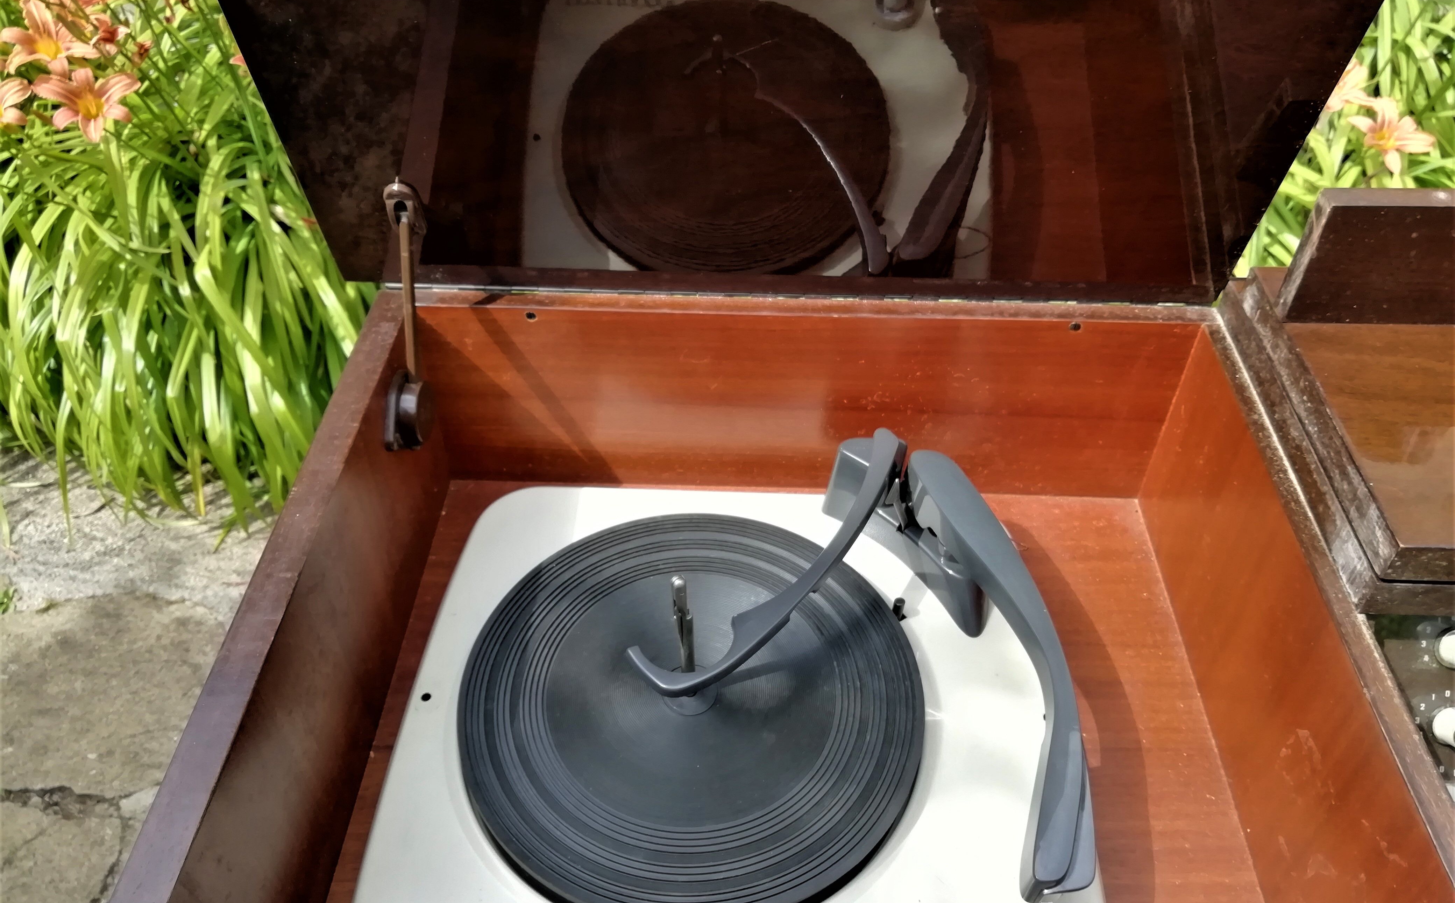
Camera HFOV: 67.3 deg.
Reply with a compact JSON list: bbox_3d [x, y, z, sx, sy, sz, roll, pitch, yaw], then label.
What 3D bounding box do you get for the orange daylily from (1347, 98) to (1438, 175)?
[{"bbox_3d":[0.789,-0.374,1.300,0.097,0.086,0.060,14,19,11],"label":"orange daylily"}]

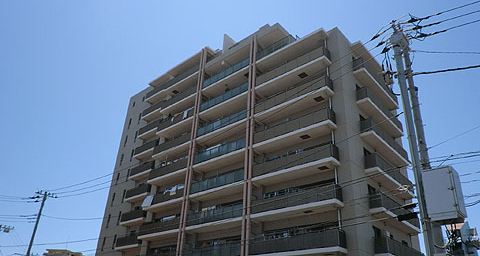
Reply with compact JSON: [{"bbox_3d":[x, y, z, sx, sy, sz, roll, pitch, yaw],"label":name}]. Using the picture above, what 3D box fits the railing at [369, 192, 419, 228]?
[{"bbox_3d":[11.704,6.448,26.866,0.914,1.050,7.356,-21,-37,37],"label":"railing"}]

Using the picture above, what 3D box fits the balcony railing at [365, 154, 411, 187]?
[{"bbox_3d":[11.850,3.910,28.261,0.914,1.050,7.356,-21,-37,37],"label":"balcony railing"}]

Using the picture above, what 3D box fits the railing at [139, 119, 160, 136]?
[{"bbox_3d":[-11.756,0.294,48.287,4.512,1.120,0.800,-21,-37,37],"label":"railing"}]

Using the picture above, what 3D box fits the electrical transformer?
[{"bbox_3d":[6.280,2.110,11.100,0.790,1.550,0.680,-21,-37,37],"label":"electrical transformer"}]

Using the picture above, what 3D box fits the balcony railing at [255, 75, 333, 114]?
[{"bbox_3d":[4.236,-2.344,29.720,6.990,1.090,1.040,-21,-37,37],"label":"balcony railing"}]

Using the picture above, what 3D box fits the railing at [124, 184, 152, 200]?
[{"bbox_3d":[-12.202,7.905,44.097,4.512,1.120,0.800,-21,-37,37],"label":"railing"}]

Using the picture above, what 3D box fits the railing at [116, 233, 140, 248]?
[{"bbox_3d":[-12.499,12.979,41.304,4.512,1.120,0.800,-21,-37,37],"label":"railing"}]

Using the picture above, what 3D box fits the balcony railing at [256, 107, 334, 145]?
[{"bbox_3d":[4.088,0.193,28.323,6.990,1.090,1.040,-21,-37,37],"label":"balcony railing"}]

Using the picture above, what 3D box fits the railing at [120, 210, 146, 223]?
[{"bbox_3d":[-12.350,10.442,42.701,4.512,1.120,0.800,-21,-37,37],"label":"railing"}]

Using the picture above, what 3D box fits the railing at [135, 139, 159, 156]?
[{"bbox_3d":[-11.850,2.879,46.862,4.700,1.100,0.940,-21,-37,37],"label":"railing"}]

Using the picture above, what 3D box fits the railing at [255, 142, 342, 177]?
[{"bbox_3d":[3.959,2.788,26.899,7.050,1.050,1.130,-21,-37,37],"label":"railing"}]

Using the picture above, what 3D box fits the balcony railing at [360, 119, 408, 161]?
[{"bbox_3d":[11.996,1.371,29.655,0.914,1.050,7.356,-21,-37,37],"label":"balcony railing"}]

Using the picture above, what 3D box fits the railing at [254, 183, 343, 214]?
[{"bbox_3d":[3.790,5.268,25.530,6.990,1.090,1.040,-21,-37,37],"label":"railing"}]

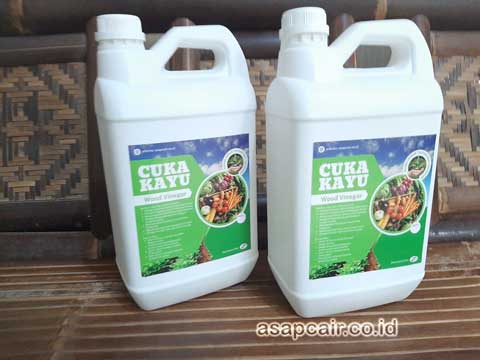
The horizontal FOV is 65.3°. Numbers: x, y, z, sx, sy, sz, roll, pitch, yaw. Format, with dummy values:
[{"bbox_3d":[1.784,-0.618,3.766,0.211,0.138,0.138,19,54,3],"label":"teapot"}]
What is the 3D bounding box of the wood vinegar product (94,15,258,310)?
[{"bbox_3d":[-0.069,-0.018,0.435,0.165,0.312,0.110,-9,18,-24],"label":"wood vinegar product"}]

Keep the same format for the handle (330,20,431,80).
[{"bbox_3d":[0.140,-0.134,0.382,0.108,0.059,0.039,-5,16,-12],"label":"handle"}]

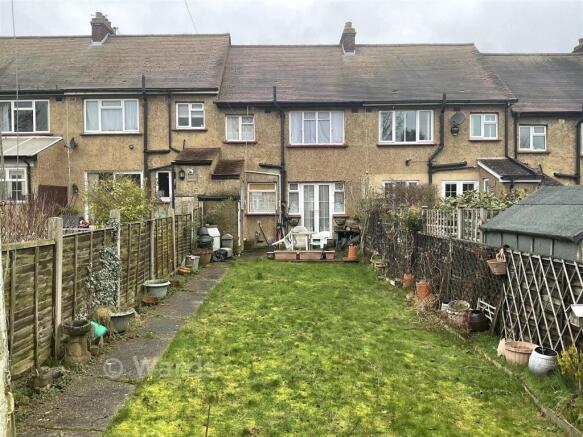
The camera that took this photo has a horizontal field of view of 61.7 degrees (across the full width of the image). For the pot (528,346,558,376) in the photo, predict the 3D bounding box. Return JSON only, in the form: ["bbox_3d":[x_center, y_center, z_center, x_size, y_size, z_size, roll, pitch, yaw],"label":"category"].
[{"bbox_3d":[2.604,1.478,5.046,0.279,0.254,0.279,0,1,0],"label":"pot"}]

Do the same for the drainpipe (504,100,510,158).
[{"bbox_3d":[7.763,-3.235,17.550,0.140,2.020,0.140,0,1,0],"label":"drainpipe"}]

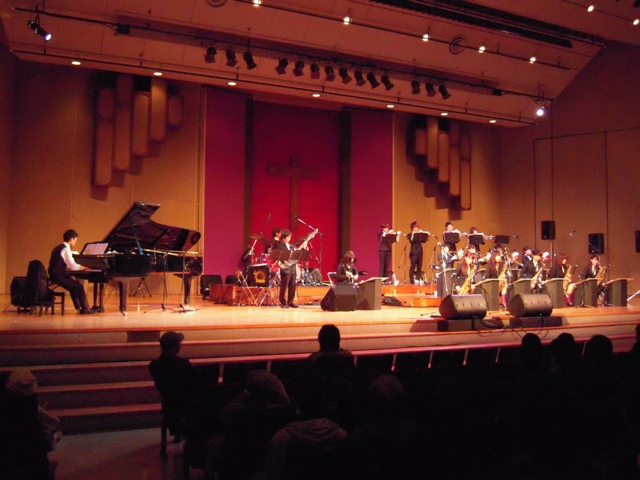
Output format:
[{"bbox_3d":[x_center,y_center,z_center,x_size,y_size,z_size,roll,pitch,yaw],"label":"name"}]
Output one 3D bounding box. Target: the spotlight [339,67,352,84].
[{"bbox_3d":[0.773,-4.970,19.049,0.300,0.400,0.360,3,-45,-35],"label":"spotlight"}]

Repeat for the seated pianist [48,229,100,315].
[{"bbox_3d":[-4.080,0.549,10.511,0.520,1.380,0.860,-2,-4,44],"label":"seated pianist"}]

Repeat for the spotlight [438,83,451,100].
[{"bbox_3d":[4.223,-5.036,21.319,0.400,0.580,0.330,0,-3,12],"label":"spotlight"}]

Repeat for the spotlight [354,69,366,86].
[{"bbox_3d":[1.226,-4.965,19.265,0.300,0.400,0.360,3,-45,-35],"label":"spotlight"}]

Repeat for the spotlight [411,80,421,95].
[{"bbox_3d":[3.164,-5.052,20.825,0.290,0.450,0.330,2,-3,-25],"label":"spotlight"}]

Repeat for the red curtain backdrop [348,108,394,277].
[{"bbox_3d":[1.795,-1.342,21.906,1.700,6.300,0.150,2,-3,-19],"label":"red curtain backdrop"}]

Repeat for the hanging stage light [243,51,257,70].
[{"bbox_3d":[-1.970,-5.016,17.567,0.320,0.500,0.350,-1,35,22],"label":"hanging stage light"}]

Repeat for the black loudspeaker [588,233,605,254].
[{"bbox_3d":[8.011,0.119,18.200,0.310,0.580,0.360,2,-3,-32],"label":"black loudspeaker"}]

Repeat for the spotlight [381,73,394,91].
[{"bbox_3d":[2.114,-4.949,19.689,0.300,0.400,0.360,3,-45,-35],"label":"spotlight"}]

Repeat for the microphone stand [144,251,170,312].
[{"bbox_3d":[-3.111,0.794,12.277,0.550,1.151,0.700,1,-3,-12],"label":"microphone stand"}]

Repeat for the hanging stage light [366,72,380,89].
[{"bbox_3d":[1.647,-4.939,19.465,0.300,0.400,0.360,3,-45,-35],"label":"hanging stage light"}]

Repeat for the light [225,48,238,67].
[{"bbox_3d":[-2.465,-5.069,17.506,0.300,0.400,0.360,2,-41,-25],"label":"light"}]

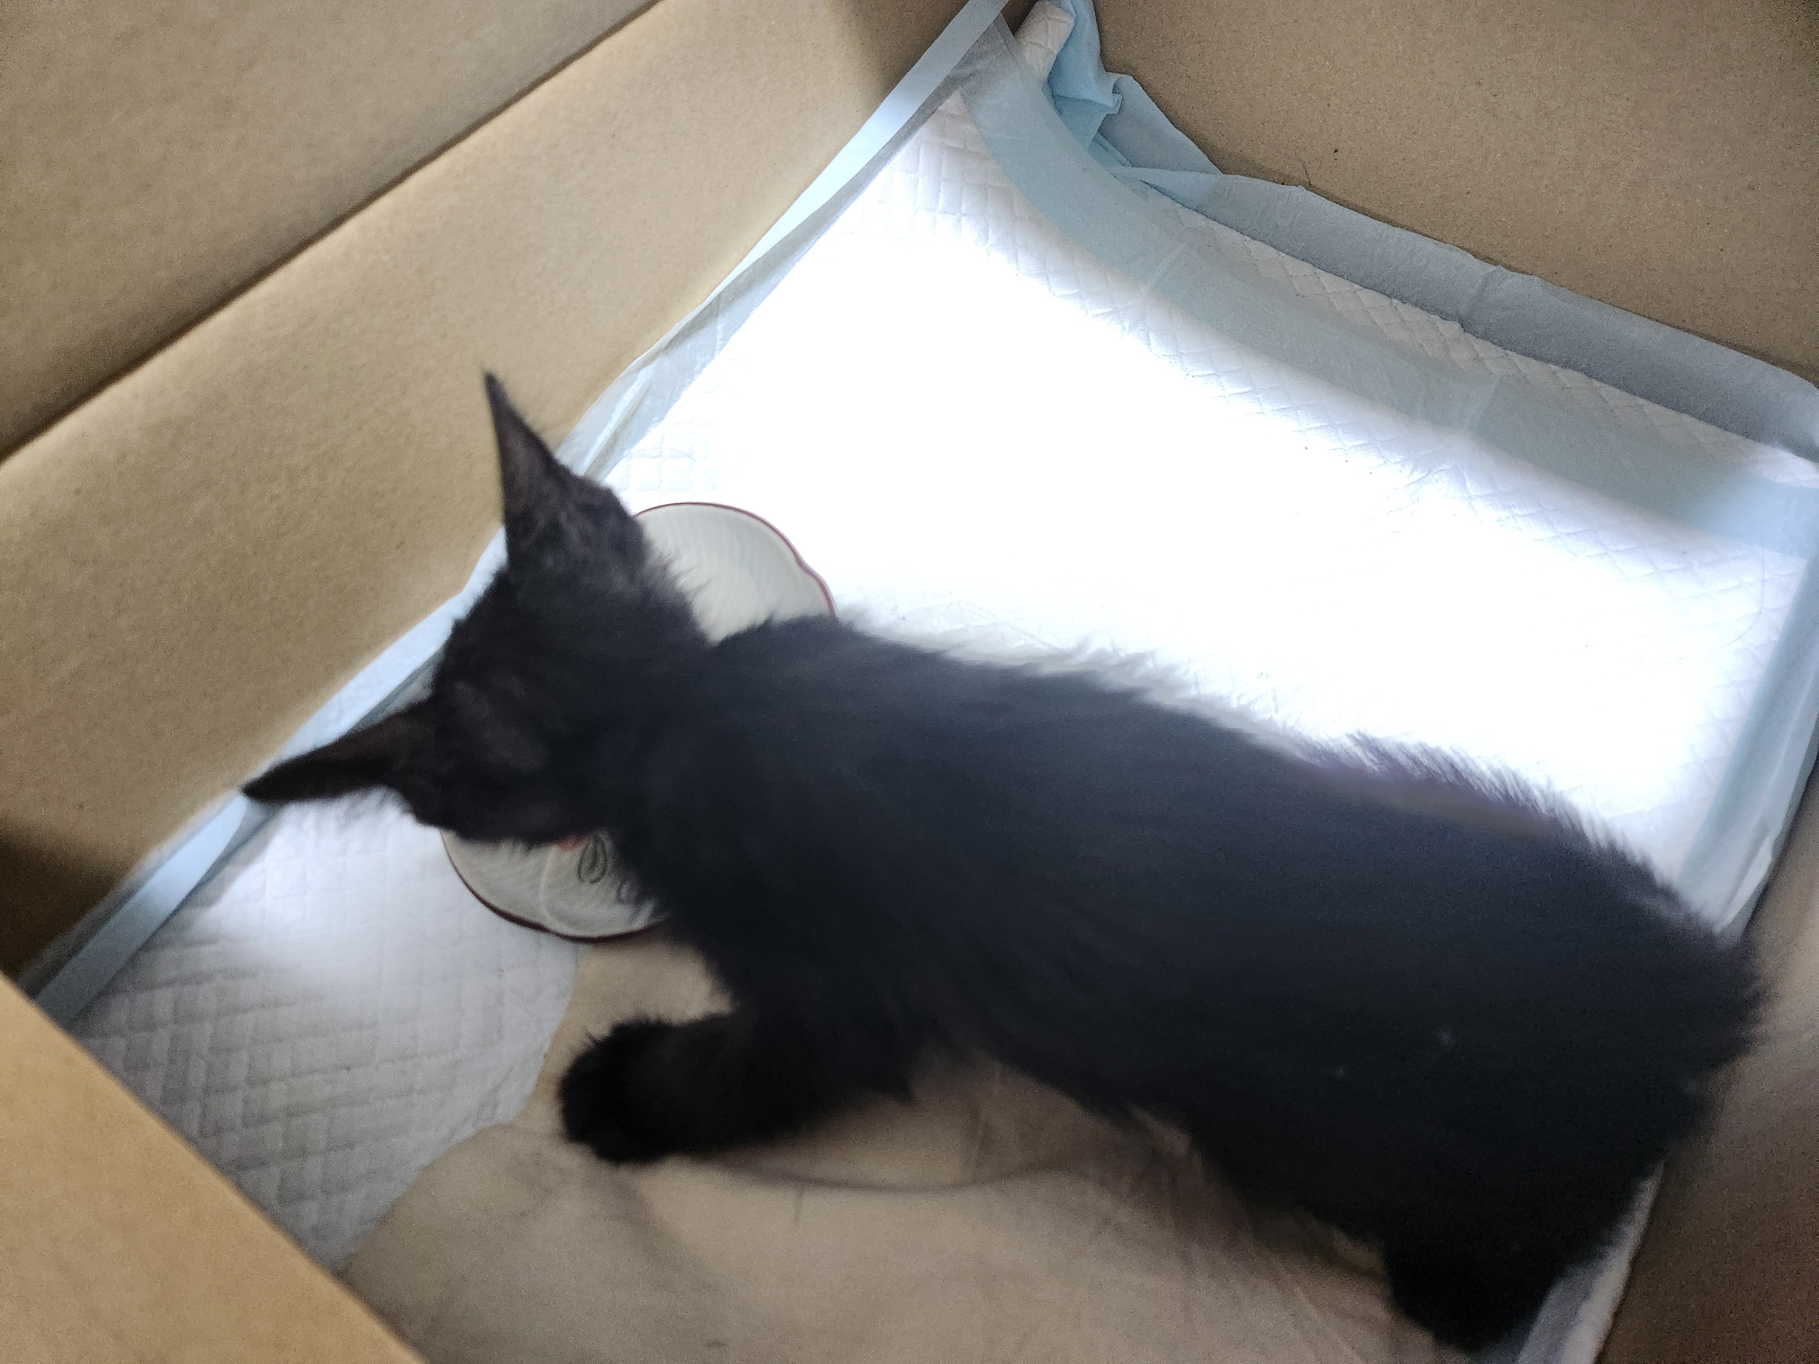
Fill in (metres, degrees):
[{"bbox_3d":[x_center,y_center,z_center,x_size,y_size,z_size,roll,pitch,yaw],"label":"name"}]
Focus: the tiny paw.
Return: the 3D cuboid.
[{"bbox_3d":[-0.069,0.098,0.290,0.030,0.022,0.030,-8,60,-2],"label":"tiny paw"}]

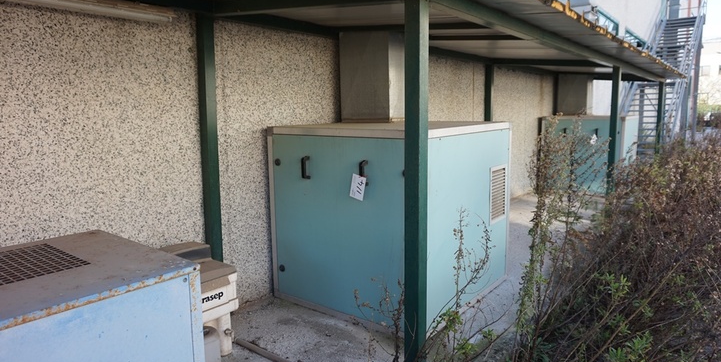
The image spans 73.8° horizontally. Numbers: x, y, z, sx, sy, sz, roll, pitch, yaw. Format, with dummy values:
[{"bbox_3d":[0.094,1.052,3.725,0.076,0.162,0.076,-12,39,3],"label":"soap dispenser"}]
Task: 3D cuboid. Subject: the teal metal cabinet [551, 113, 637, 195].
[{"bbox_3d":[4.321,-0.543,9.070,1.347,1.346,1.510,6,11,37],"label":"teal metal cabinet"}]

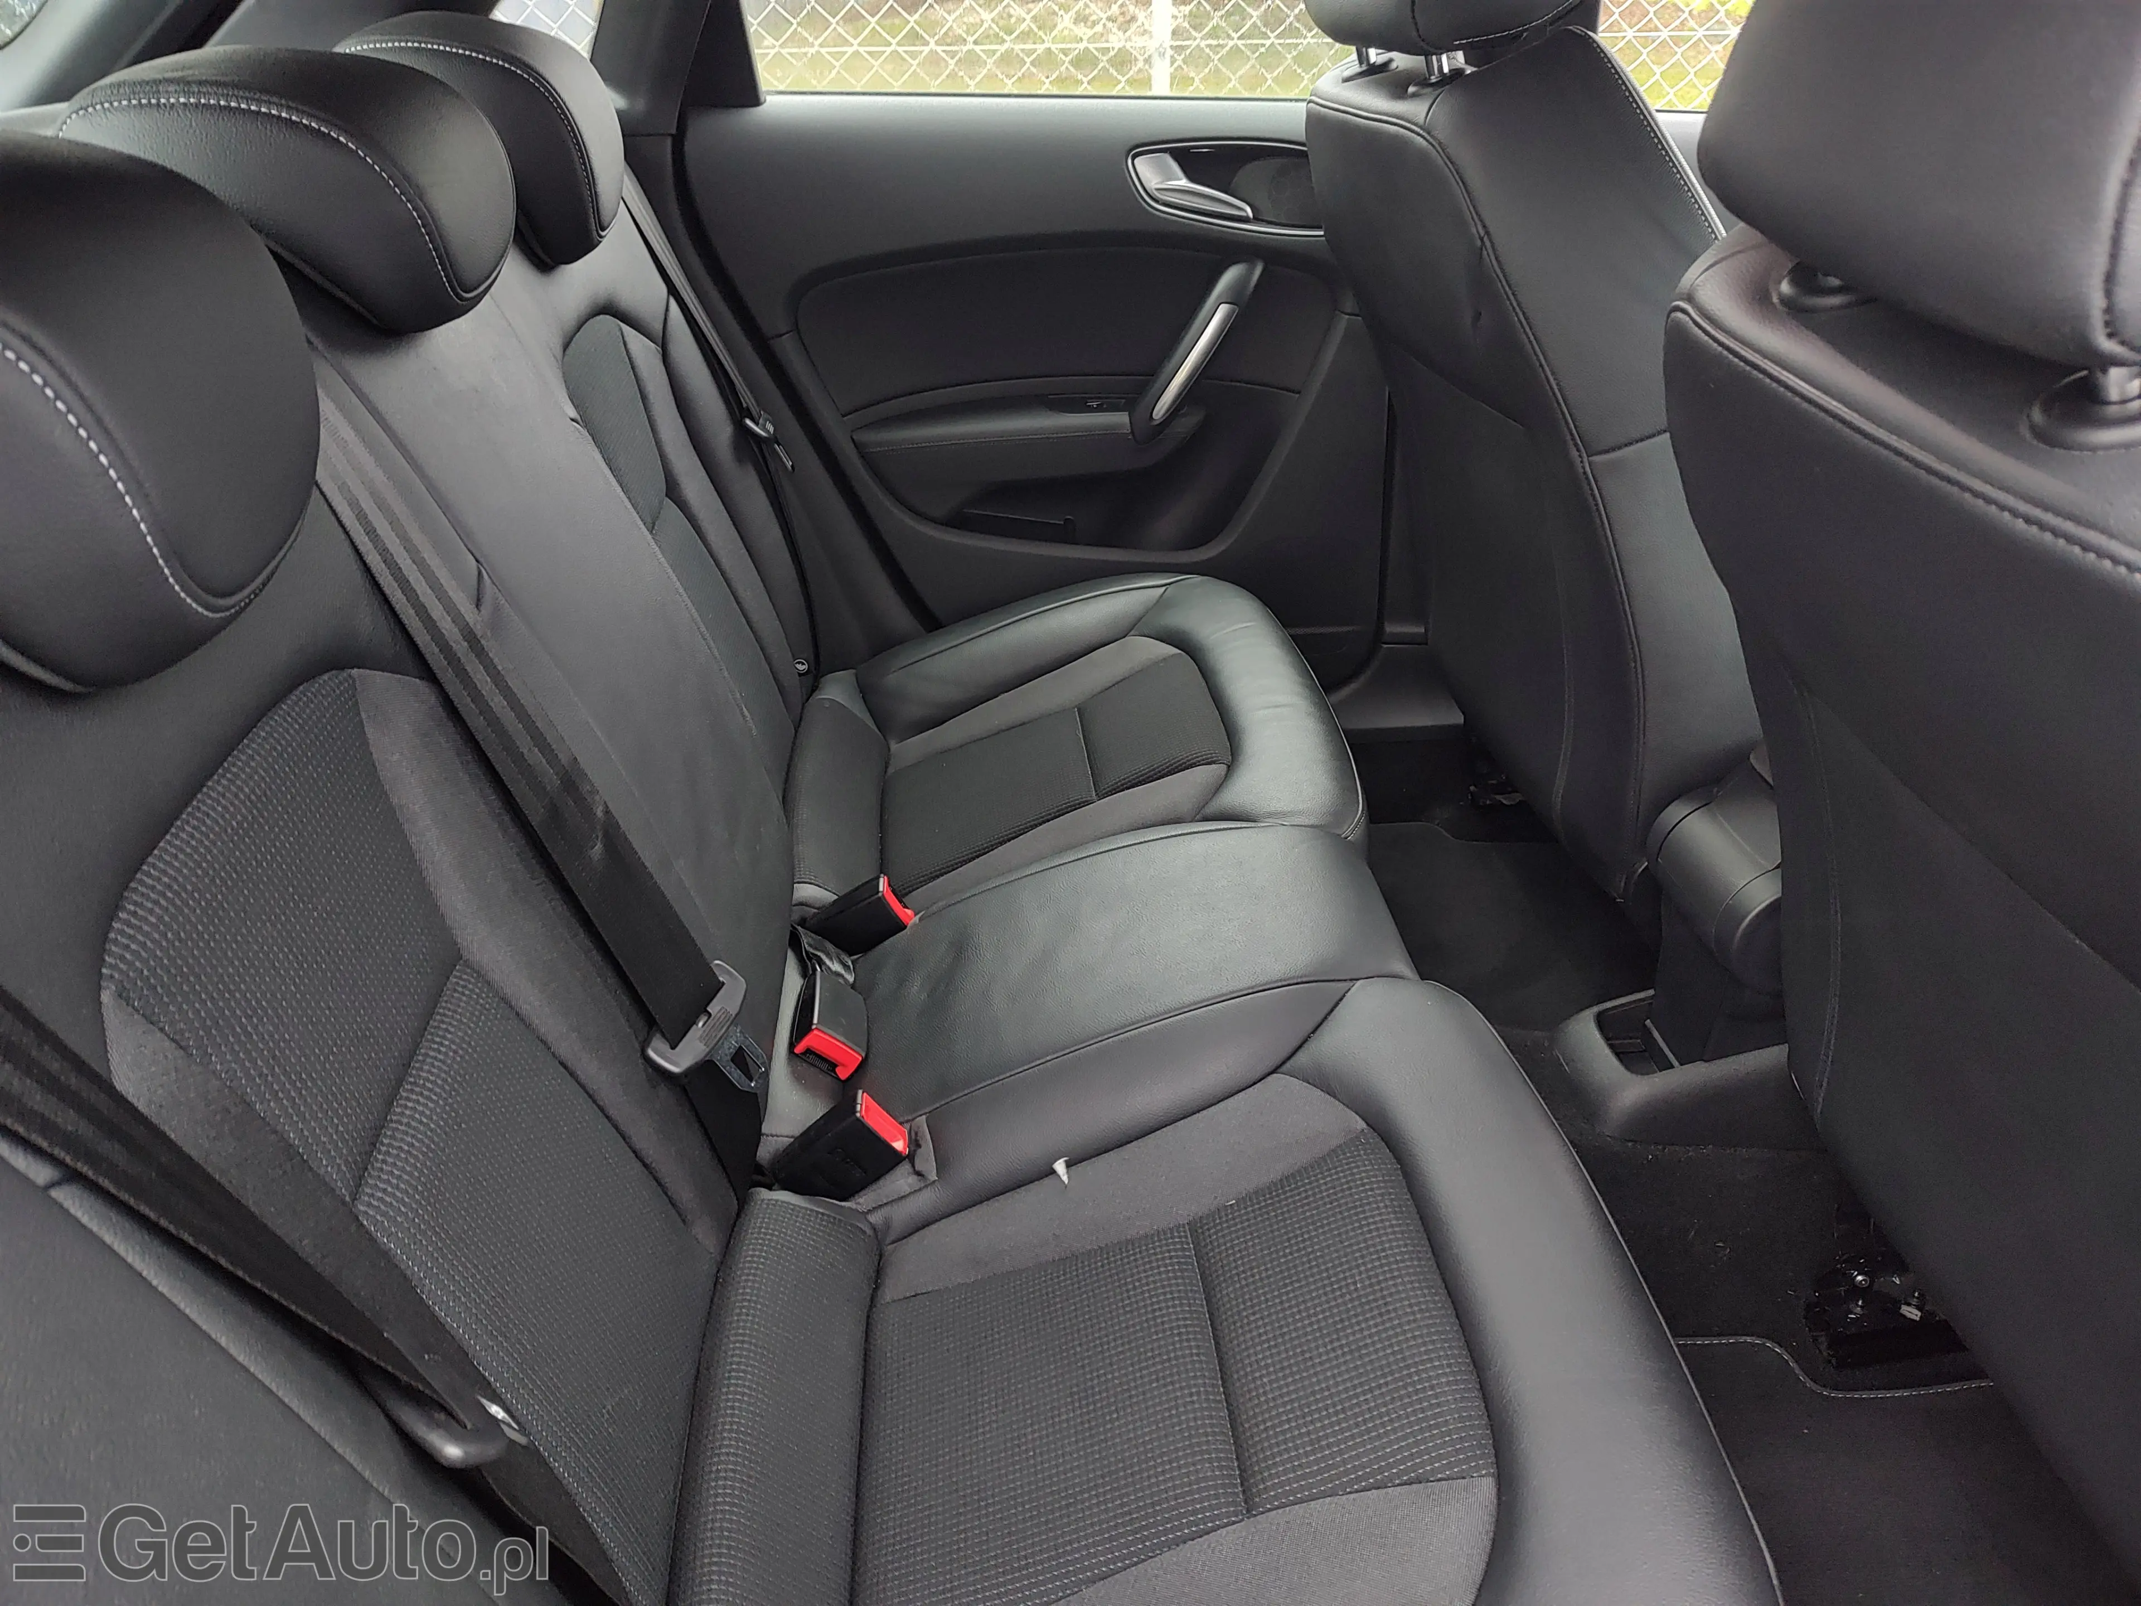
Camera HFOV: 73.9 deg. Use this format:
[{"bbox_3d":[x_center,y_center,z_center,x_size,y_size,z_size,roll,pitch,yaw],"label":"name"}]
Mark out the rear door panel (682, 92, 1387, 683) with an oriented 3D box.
[{"bbox_3d":[-0.002,-0.386,1.467,0.720,0.620,0.110,-3,31,-4],"label":"rear door panel"}]

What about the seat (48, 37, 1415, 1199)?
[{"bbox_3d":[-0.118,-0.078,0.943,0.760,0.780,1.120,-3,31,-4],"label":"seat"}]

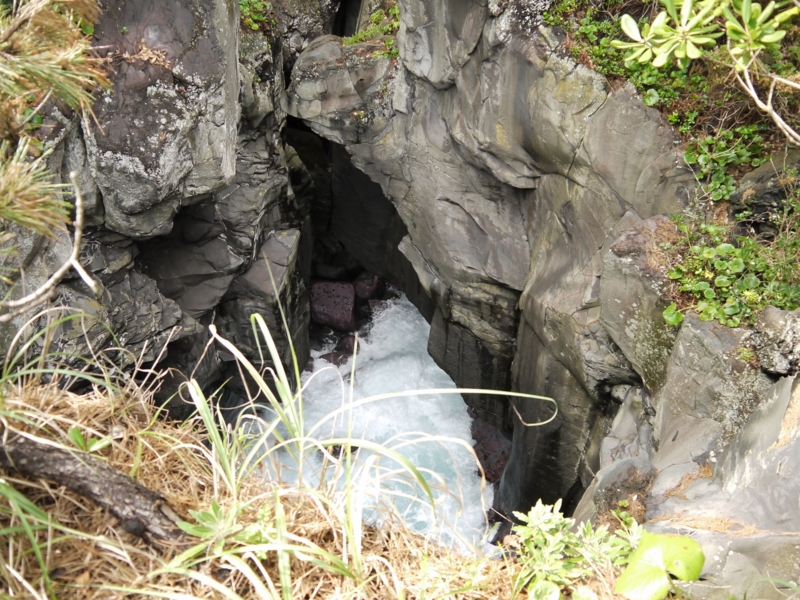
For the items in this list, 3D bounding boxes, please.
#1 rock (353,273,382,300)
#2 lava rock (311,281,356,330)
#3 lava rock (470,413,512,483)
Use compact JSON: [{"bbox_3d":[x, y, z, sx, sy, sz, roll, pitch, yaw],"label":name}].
[{"bbox_3d":[-0.581,-0.253,12.050,0.470,0.380,0.420,0,37,0],"label":"rock"},{"bbox_3d":[-1.164,0.126,11.481,0.760,0.520,0.720,6,37,8],"label":"lava rock"},{"bbox_3d":[1.288,2.055,9.071,0.620,0.480,0.820,7,38,10],"label":"lava rock"}]

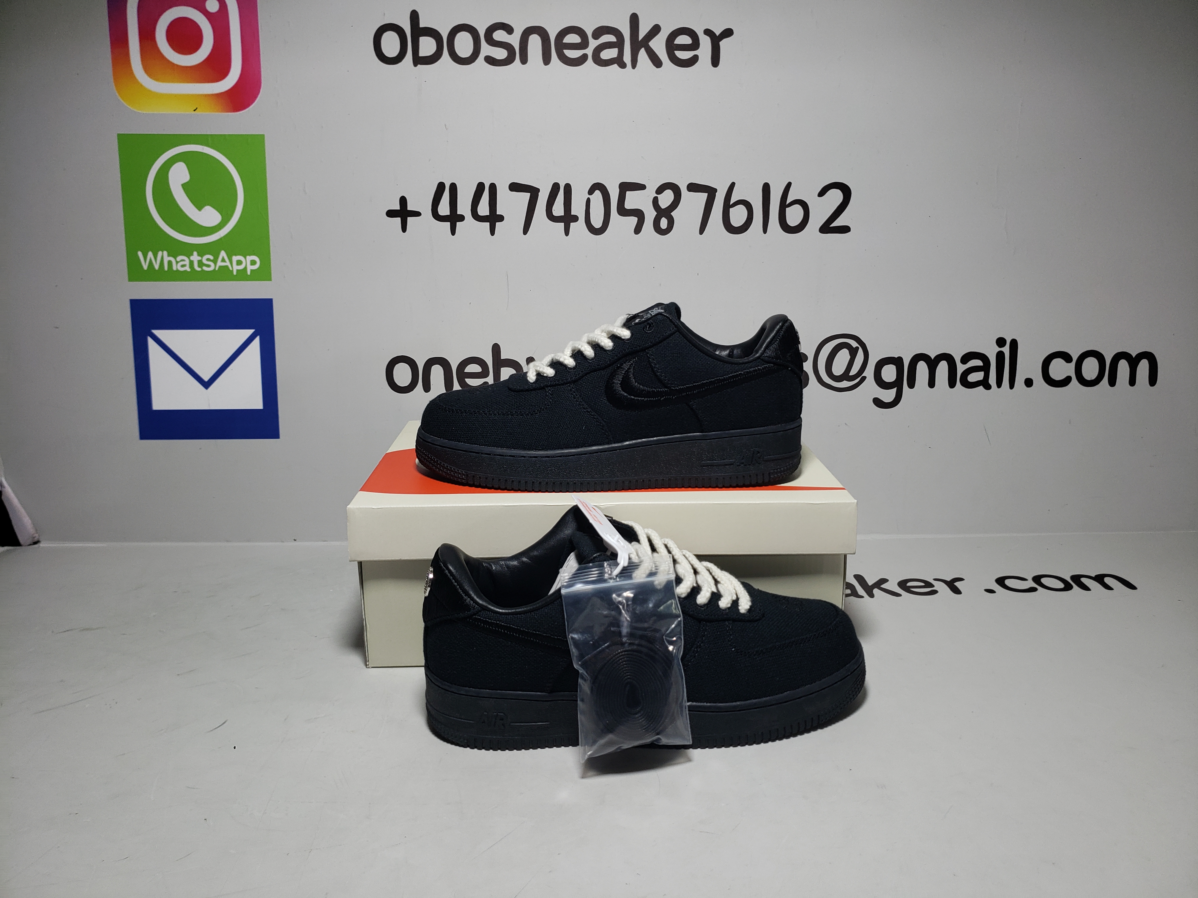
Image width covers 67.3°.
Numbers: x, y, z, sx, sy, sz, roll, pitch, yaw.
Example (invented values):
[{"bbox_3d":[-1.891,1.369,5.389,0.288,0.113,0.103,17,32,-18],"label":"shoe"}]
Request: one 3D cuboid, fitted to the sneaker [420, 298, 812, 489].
[{"bbox_3d":[0.008,-0.046,0.672,0.295,0.128,0.113,0,16,-1],"label":"sneaker"}]

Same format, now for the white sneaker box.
[{"bbox_3d":[0.001,0.065,0.739,0.347,0.122,0.236,-1,16,-2],"label":"white sneaker box"}]

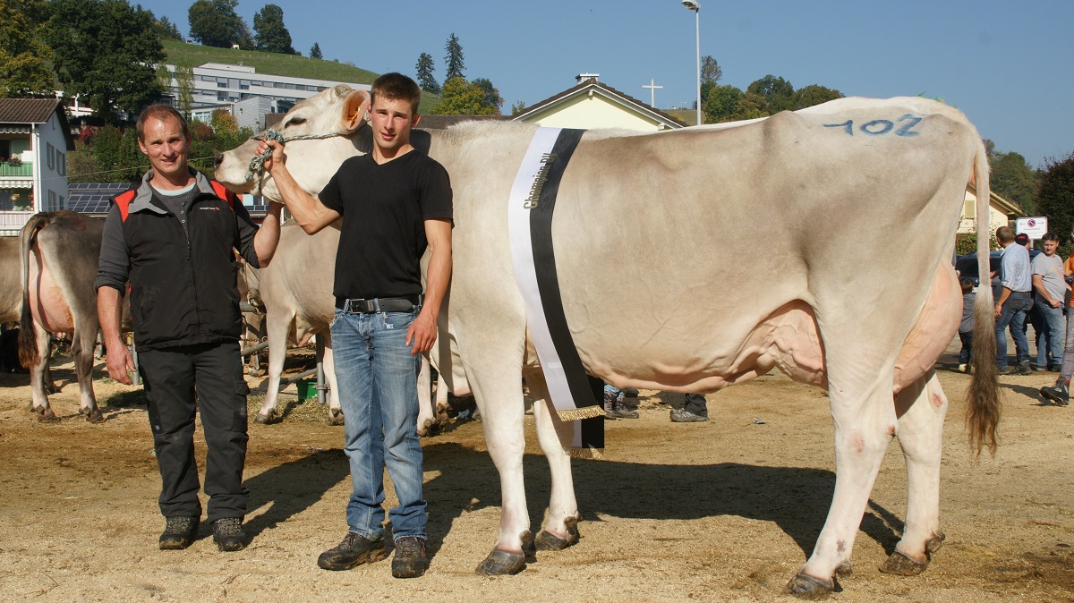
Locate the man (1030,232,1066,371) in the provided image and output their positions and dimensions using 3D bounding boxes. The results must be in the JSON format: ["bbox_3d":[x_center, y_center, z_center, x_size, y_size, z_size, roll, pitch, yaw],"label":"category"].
[{"bbox_3d":[6.282,0.005,14.300,0.520,1.720,0.360,0,1,-38],"label":"man"}]

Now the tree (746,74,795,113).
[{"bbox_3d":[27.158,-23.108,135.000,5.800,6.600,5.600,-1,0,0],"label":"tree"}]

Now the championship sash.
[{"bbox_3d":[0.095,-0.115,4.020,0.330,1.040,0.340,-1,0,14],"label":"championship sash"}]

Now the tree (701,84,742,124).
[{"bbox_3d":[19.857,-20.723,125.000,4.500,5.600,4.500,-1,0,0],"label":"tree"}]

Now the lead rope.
[{"bbox_3d":[-0.917,-0.549,4.390,0.380,0.220,0.180,-1,0,9],"label":"lead rope"}]

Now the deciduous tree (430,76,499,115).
[{"bbox_3d":[-10.031,-27.017,160.000,9.400,8.300,8.500,0,1,-4],"label":"deciduous tree"}]

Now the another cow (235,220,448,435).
[{"bbox_3d":[-1.470,0.170,8.550,2.250,1.500,0.650,-1,0,34],"label":"another cow"}]

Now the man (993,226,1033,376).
[{"bbox_3d":[5.607,-0.016,13.700,0.480,1.730,0.520,-1,0,39],"label":"man"}]

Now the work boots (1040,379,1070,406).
[{"bbox_3d":[4.384,0.769,9.850,0.290,0.175,0.115,22,-3,-8],"label":"work boots"}]

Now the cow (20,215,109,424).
[{"bbox_3d":[-3.220,0.095,9.450,0.680,1.540,2.350,0,1,20],"label":"cow"}]

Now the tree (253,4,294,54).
[{"bbox_3d":[-78.162,-80.948,345.000,12.200,15.200,11.500,0,1,-13],"label":"tree"}]

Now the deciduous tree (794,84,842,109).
[{"bbox_3d":[32.662,-22.277,135.000,5.900,6.000,5.600,-1,0,0],"label":"deciduous tree"}]

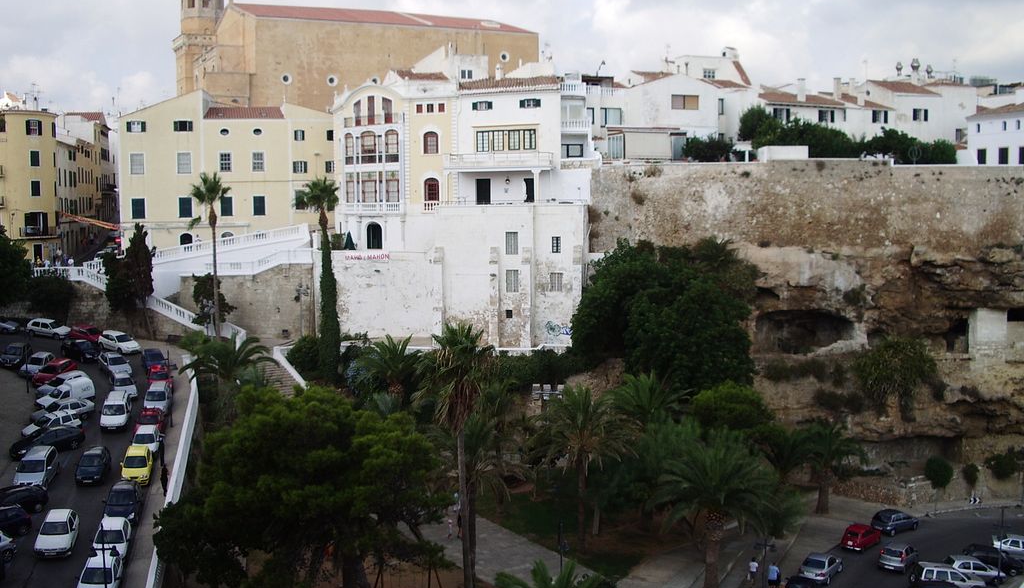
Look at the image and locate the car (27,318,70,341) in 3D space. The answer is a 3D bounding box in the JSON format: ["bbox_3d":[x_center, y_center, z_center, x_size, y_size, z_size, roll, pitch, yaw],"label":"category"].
[{"bbox_3d":[-40.473,3.121,90.508,3.750,1.400,1.620,6,8,17],"label":"car"}]

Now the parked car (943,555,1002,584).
[{"bbox_3d":[30.031,17.975,67.280,3.800,1.420,1.640,1,4,0],"label":"parked car"}]

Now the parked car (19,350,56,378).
[{"bbox_3d":[-39.770,5.910,86.960,1.700,1.420,4.150,4,8,4],"label":"parked car"}]

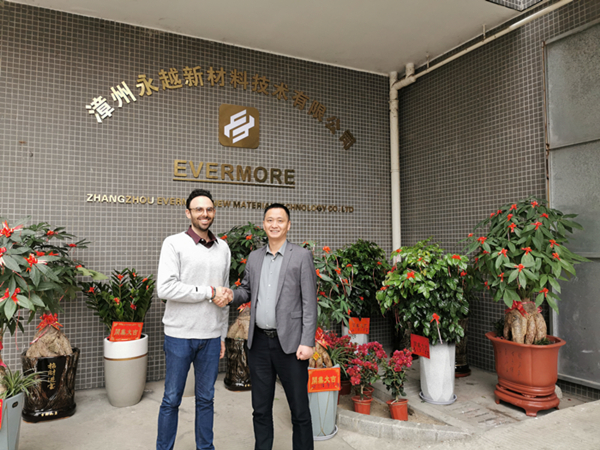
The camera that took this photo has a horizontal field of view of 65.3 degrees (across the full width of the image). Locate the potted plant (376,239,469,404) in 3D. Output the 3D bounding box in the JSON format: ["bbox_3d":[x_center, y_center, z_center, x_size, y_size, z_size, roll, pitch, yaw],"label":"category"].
[{"bbox_3d":[1.074,0.818,4.105,0.780,1.415,0.740,-1,-3,20],"label":"potted plant"}]

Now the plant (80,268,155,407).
[{"bbox_3d":[-1.665,1.011,4.271,0.670,1.226,0.640,1,-3,-25],"label":"plant"}]

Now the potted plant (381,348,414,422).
[{"bbox_3d":[0.759,1.239,3.664,0.250,0.544,0.240,0,-3,0],"label":"potted plant"}]

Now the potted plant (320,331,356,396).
[{"bbox_3d":[0.367,1.280,4.345,0.340,0.581,0.310,0,-3,0],"label":"potted plant"}]

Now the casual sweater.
[{"bbox_3d":[-0.602,0.344,2.660,0.450,0.620,0.330,1,-3,-28],"label":"casual sweater"}]

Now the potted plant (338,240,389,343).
[{"bbox_3d":[0.737,0.881,5.349,0.680,1.407,0.640,0,-3,0],"label":"potted plant"}]

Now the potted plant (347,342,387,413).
[{"bbox_3d":[0.565,1.275,3.976,0.330,0.553,0.300,0,-3,0],"label":"potted plant"}]

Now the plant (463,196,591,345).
[{"bbox_3d":[1.897,0.378,3.919,0.960,1.213,0.920,-1,-3,15],"label":"plant"}]

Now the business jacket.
[{"bbox_3d":[-0.136,0.418,2.700,0.470,0.670,0.400,-1,-3,22],"label":"business jacket"}]

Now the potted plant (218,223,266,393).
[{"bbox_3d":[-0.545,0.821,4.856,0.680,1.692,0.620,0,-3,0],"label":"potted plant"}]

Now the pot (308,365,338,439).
[{"bbox_3d":[0.171,1.323,3.554,0.270,0.512,0.270,0,-3,3],"label":"pot"}]

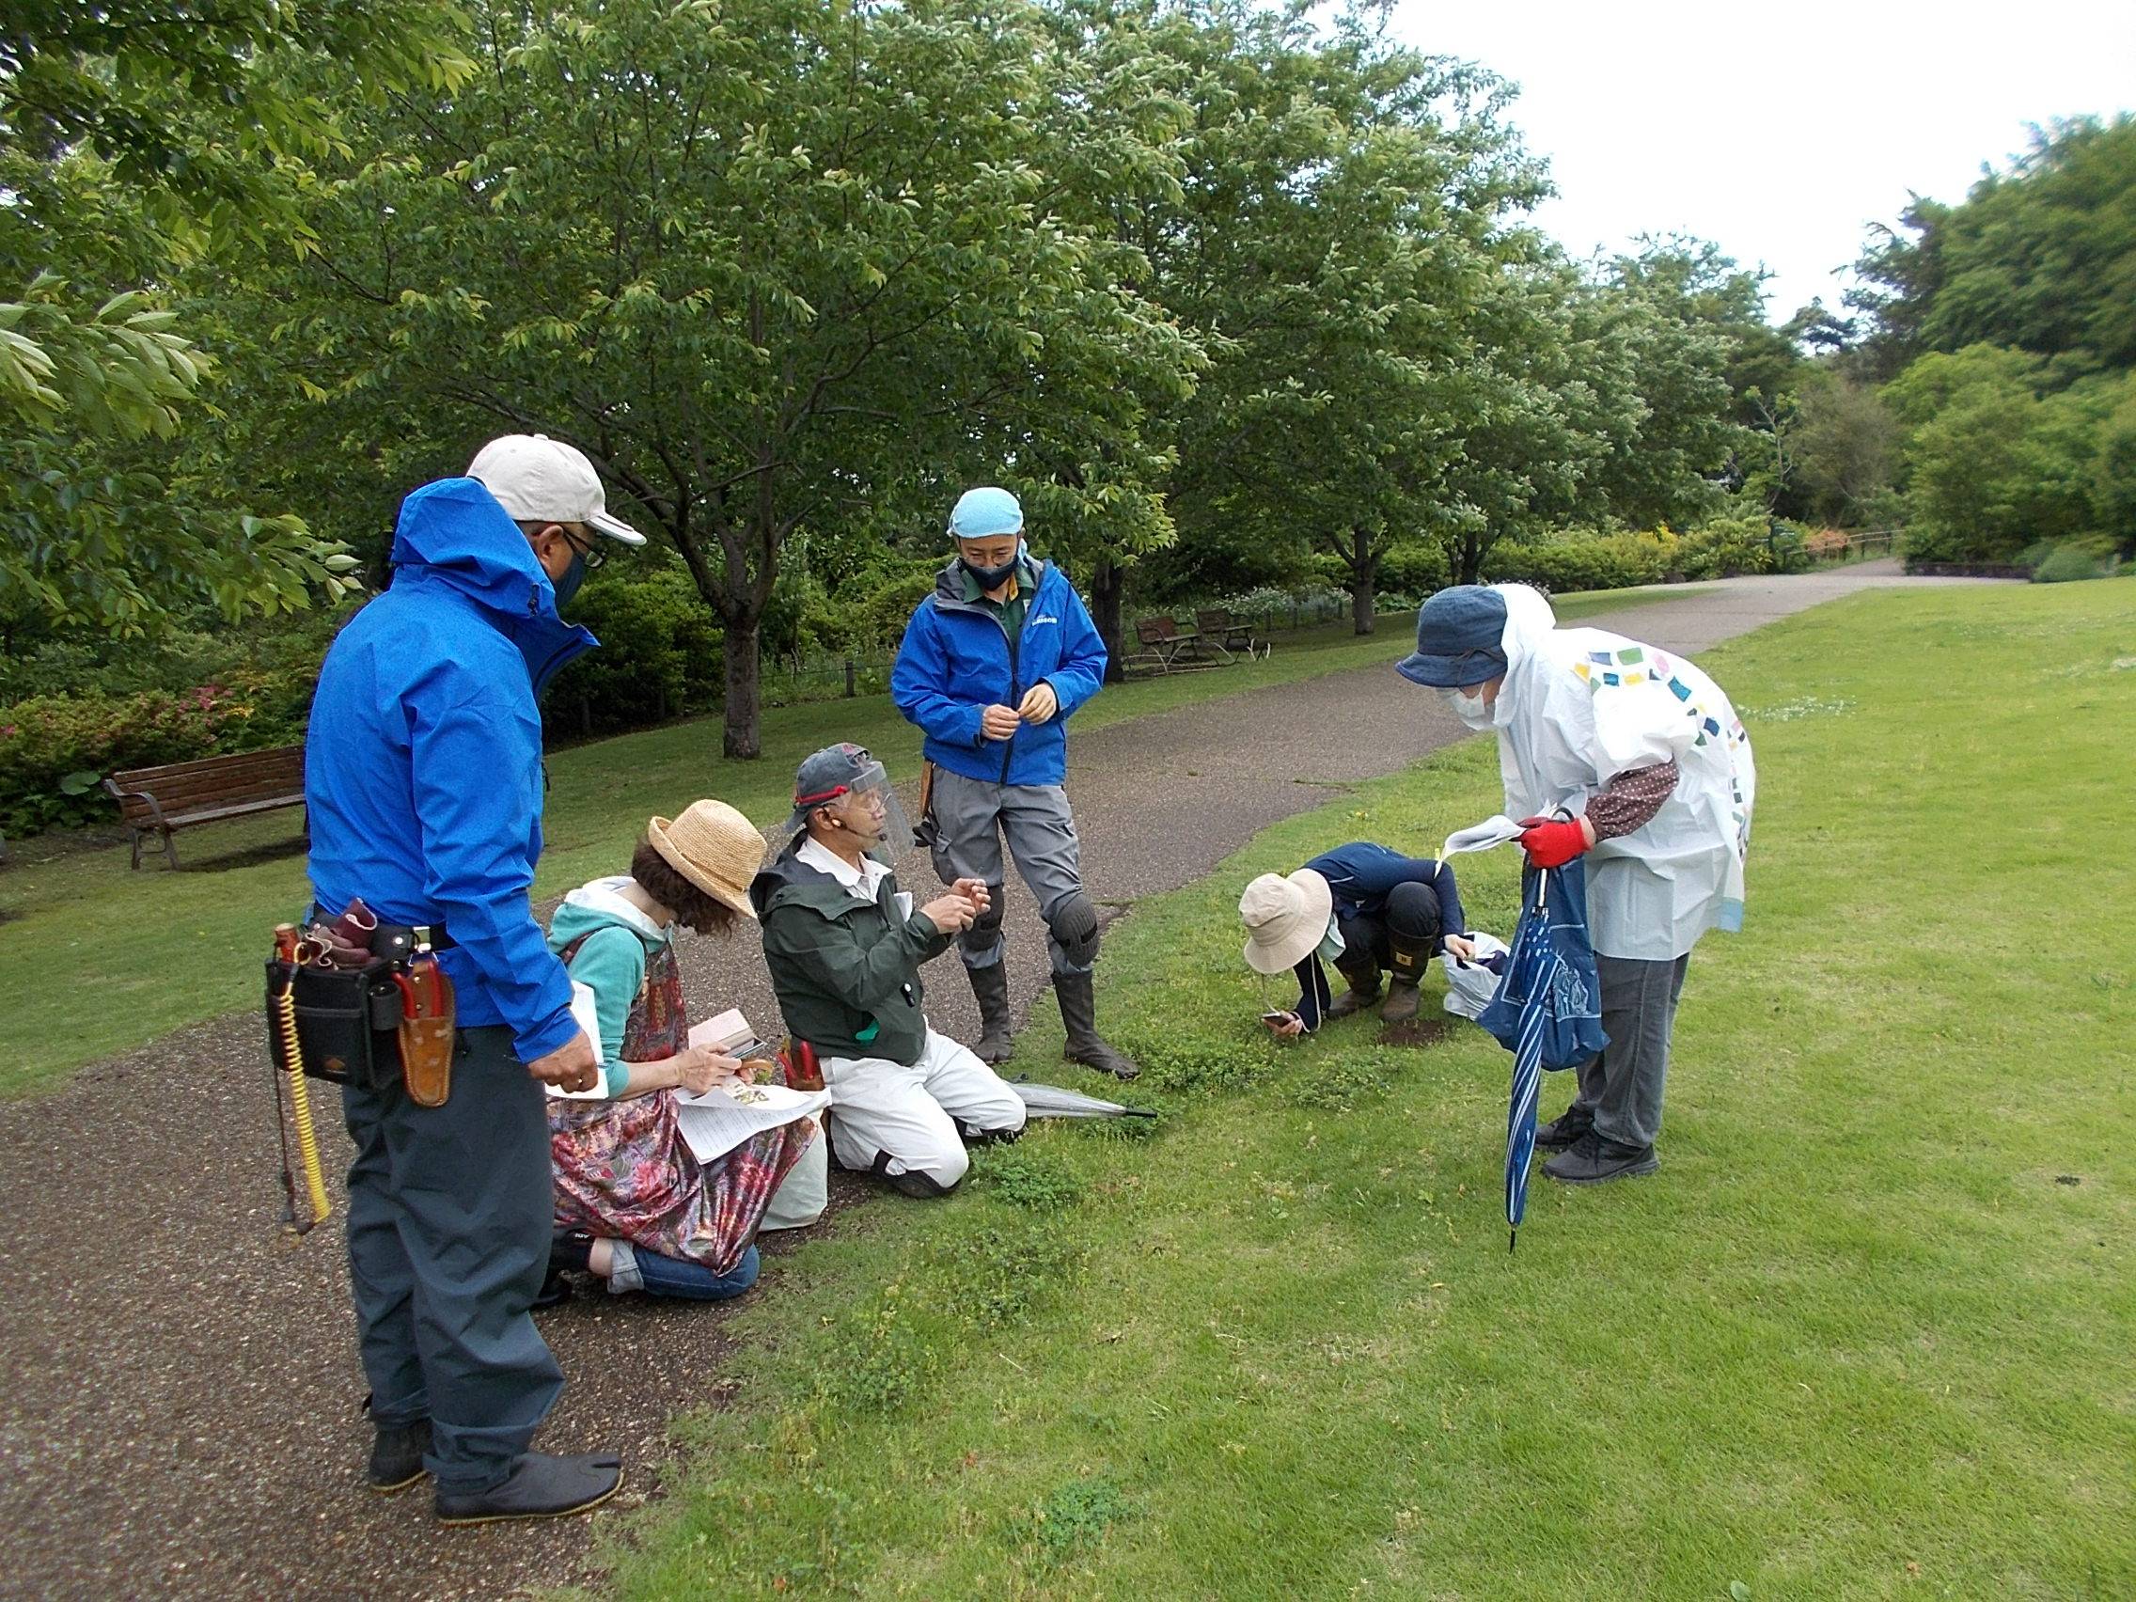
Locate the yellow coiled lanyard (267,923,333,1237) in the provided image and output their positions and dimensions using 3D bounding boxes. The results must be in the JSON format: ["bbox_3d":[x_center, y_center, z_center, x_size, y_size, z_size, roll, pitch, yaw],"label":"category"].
[{"bbox_3d":[-1.135,0.415,2.370,0.080,0.450,0.060,-5,9,-25],"label":"yellow coiled lanyard"}]

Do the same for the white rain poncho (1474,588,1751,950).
[{"bbox_3d":[1.213,-0.061,3.550,0.550,0.800,0.500,-1,9,-3],"label":"white rain poncho"}]

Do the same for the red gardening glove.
[{"bbox_3d":[1.040,0.091,3.430,0.160,0.110,0.095,-2,9,-6],"label":"red gardening glove"}]

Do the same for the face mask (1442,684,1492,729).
[{"bbox_3d":[0.872,-0.206,3.500,0.085,0.110,0.125,-34,3,-7],"label":"face mask"}]

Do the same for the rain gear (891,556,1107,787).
[{"bbox_3d":[-0.195,-0.368,4.600,0.620,0.670,0.420,0,9,-2],"label":"rain gear"}]

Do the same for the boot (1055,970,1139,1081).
[{"bbox_3d":[0.095,0.642,4.726,0.280,0.300,0.115,6,11,32],"label":"boot"}]

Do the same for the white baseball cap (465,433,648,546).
[{"bbox_3d":[-0.790,-0.480,2.480,0.280,0.165,0.180,0,8,-31],"label":"white baseball cap"}]

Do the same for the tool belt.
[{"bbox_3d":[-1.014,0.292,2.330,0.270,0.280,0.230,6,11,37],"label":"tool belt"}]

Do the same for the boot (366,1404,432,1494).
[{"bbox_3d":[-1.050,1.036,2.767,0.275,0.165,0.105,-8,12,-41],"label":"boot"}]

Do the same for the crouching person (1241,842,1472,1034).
[{"bbox_3d":[0.940,0.418,5.270,0.630,0.560,0.730,7,12,36],"label":"crouching person"}]

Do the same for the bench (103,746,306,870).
[{"bbox_3d":[-7.028,0.063,13.500,0.600,0.780,1.800,4,10,29],"label":"bench"}]

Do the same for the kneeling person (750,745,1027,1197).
[{"bbox_3d":[-0.445,0.387,3.990,0.710,1.030,0.560,5,11,26],"label":"kneeling person"}]

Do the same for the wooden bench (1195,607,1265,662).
[{"bbox_3d":[3.427,-3.642,34.500,0.650,0.800,1.750,4,10,29],"label":"wooden bench"}]

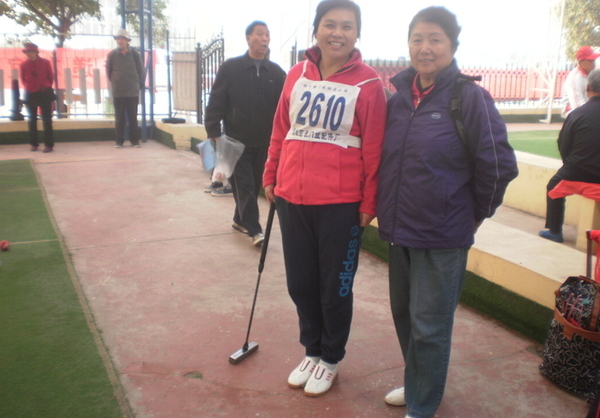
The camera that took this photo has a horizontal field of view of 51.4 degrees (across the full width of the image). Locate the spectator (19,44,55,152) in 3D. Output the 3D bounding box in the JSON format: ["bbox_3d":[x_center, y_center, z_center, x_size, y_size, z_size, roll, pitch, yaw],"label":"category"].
[{"bbox_3d":[-3.814,-1.625,9.087,0.490,1.540,0.340,-1,13,-13],"label":"spectator"}]

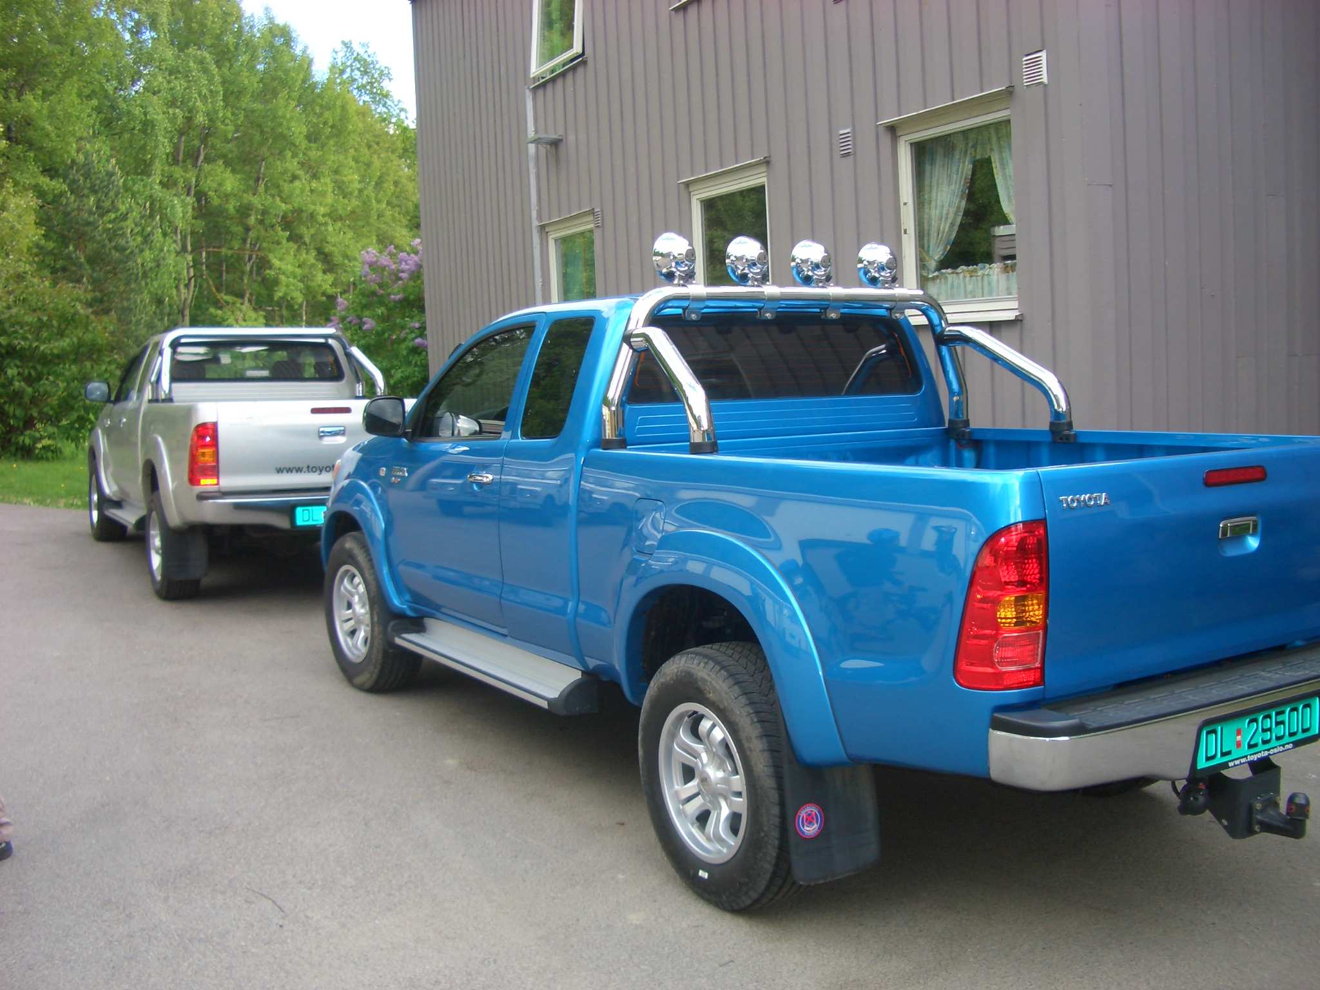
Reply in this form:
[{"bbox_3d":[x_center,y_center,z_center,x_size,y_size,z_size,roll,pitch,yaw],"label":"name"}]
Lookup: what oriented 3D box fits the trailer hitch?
[{"bbox_3d":[1.461,0.765,3.345,0.260,0.195,0.260,-5,6,-32],"label":"trailer hitch"}]

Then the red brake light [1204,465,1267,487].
[{"bbox_3d":[1.434,-0.047,3.348,0.258,0.042,0.030,-4,7,-32],"label":"red brake light"}]

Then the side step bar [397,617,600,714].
[{"bbox_3d":[-0.730,0.672,5.478,0.215,0.130,1.650,-5,6,-32],"label":"side step bar"}]

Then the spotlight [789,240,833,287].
[{"bbox_3d":[0.569,-0.866,5.017,0.175,0.190,0.115,-5,6,-32],"label":"spotlight"}]

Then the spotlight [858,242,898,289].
[{"bbox_3d":[0.845,-0.884,5.165,0.175,0.190,0.115,-5,6,-32],"label":"spotlight"}]

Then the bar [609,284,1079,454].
[{"bbox_3d":[0.652,-0.453,4.626,1.660,0.560,0.610,-5,6,-32],"label":"bar"}]

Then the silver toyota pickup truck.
[{"bbox_3d":[-3.346,-0.383,10.668,1.900,1.860,5.220,-4,6,-30],"label":"silver toyota pickup truck"}]

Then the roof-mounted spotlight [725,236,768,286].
[{"bbox_3d":[0.319,-0.849,4.866,0.175,0.190,0.115,-5,6,-32],"label":"roof-mounted spotlight"}]

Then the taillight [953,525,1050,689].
[{"bbox_3d":[0.779,0.250,3.057,0.155,0.392,0.165,-5,6,-32],"label":"taillight"}]

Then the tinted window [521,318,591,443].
[{"bbox_3d":[-0.385,-0.416,4.872,0.040,0.440,0.390,12,-3,-32],"label":"tinted window"}]

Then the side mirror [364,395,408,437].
[{"bbox_3d":[-1.192,-0.341,5.797,0.195,0.185,0.125,-5,6,-32],"label":"side mirror"}]

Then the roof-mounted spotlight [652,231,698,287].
[{"bbox_3d":[0.053,-0.825,4.677,0.175,0.190,0.115,-5,6,-32],"label":"roof-mounted spotlight"}]

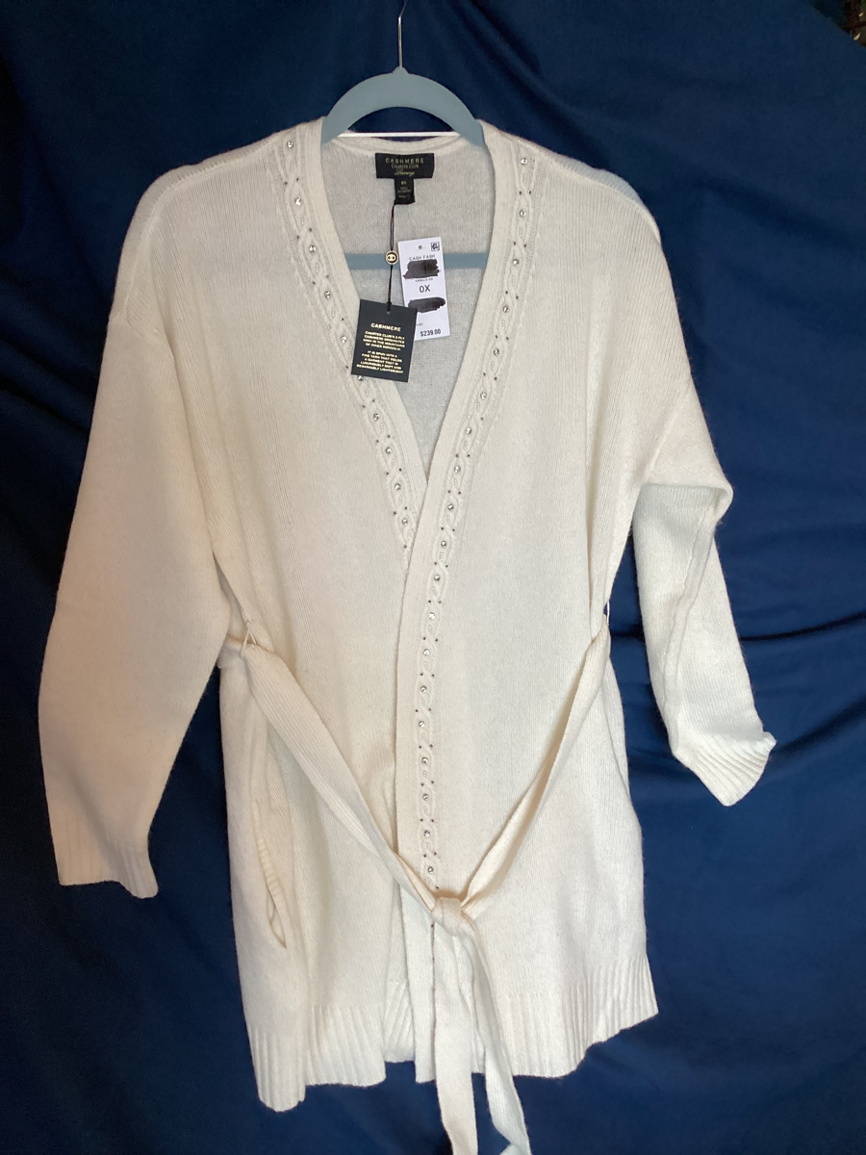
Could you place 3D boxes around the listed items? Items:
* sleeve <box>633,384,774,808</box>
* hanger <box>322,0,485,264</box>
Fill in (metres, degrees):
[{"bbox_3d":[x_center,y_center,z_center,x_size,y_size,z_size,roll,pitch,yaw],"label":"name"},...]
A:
[{"bbox_3d":[0.239,0.011,0.915,0.112,0.355,0.080,-2,8,-3],"label":"sleeve"},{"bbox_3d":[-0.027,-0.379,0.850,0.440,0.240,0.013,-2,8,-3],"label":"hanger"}]

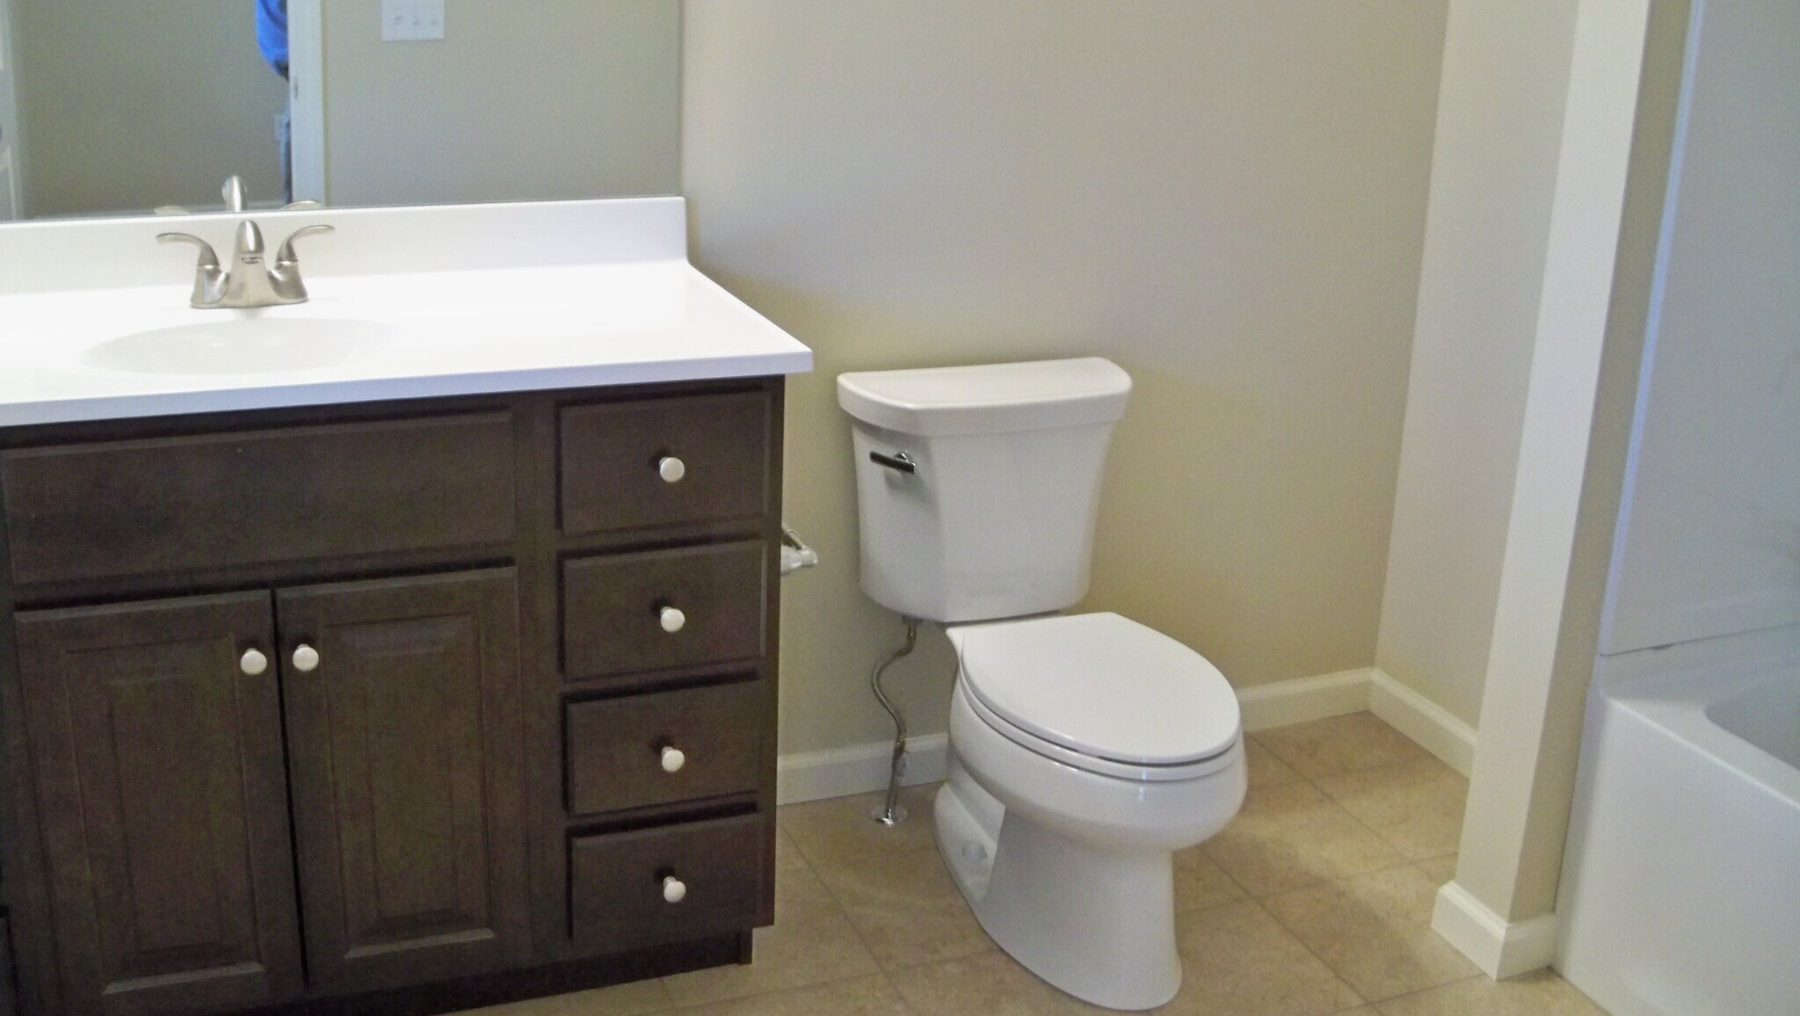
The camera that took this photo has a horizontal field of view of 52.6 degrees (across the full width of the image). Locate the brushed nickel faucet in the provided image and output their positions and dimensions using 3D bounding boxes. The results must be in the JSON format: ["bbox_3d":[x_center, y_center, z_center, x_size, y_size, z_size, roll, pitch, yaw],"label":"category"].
[{"bbox_3d":[-0.797,-0.297,2.233,0.221,0.115,0.154,-5,20,-21],"label":"brushed nickel faucet"}]

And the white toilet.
[{"bbox_3d":[0.239,0.233,2.634,0.468,0.721,0.763,-5,20,-21],"label":"white toilet"}]

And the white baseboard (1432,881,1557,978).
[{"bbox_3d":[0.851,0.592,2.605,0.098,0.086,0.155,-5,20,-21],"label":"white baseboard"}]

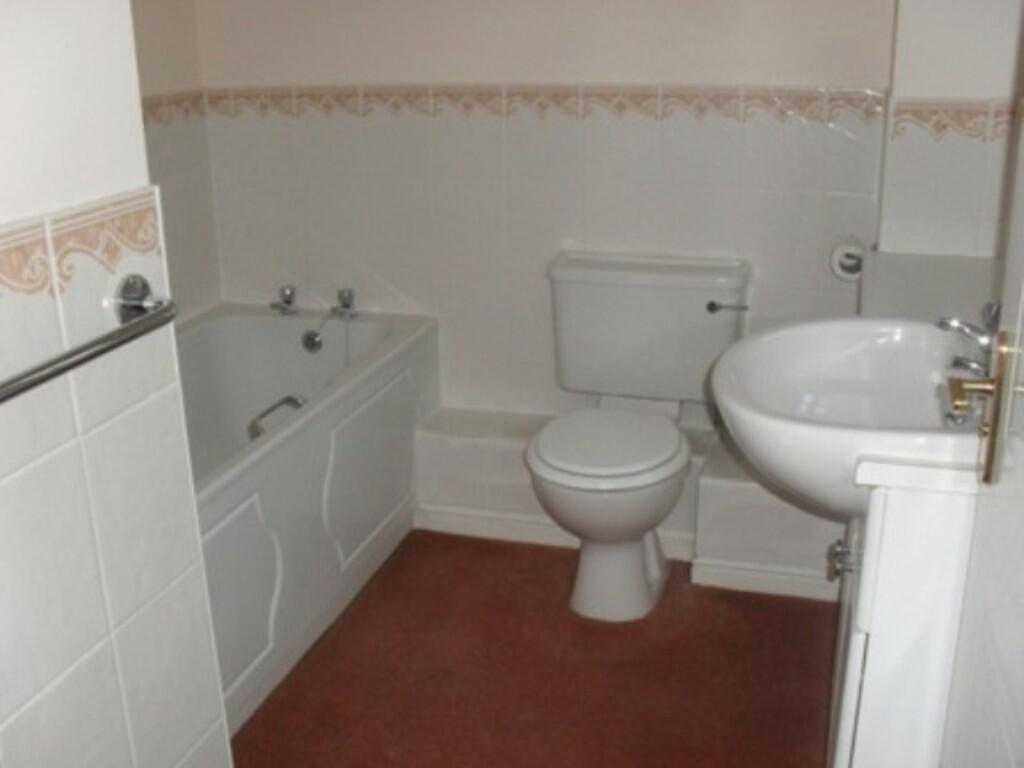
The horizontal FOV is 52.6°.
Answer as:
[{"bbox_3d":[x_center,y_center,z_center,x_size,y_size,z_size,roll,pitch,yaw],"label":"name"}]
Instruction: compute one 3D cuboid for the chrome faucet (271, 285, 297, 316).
[{"bbox_3d":[-0.654,-0.231,2.957,0.055,0.085,0.110,5,19,16],"label":"chrome faucet"}]

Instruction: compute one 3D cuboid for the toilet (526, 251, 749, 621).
[{"bbox_3d":[0.282,0.131,2.457,0.477,0.760,0.690,5,19,16],"label":"toilet"}]

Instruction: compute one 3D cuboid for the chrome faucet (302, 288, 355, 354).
[{"bbox_3d":[-0.532,-0.173,2.936,0.155,0.170,0.120,5,19,16],"label":"chrome faucet"}]

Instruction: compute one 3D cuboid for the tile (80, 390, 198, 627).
[{"bbox_3d":[-0.451,0.149,1.264,0.008,0.253,0.197,5,19,16],"label":"tile"}]

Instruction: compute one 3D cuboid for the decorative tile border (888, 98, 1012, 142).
[{"bbox_3d":[0.900,-0.533,2.109,0.260,0.089,0.010,5,19,16],"label":"decorative tile border"}]

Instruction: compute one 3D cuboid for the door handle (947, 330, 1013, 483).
[{"bbox_3d":[0.416,0.031,0.930,0.054,0.155,0.105,5,19,16],"label":"door handle"}]

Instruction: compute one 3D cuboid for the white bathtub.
[{"bbox_3d":[-0.774,0.299,2.332,0.703,0.536,1.695,5,19,16],"label":"white bathtub"}]

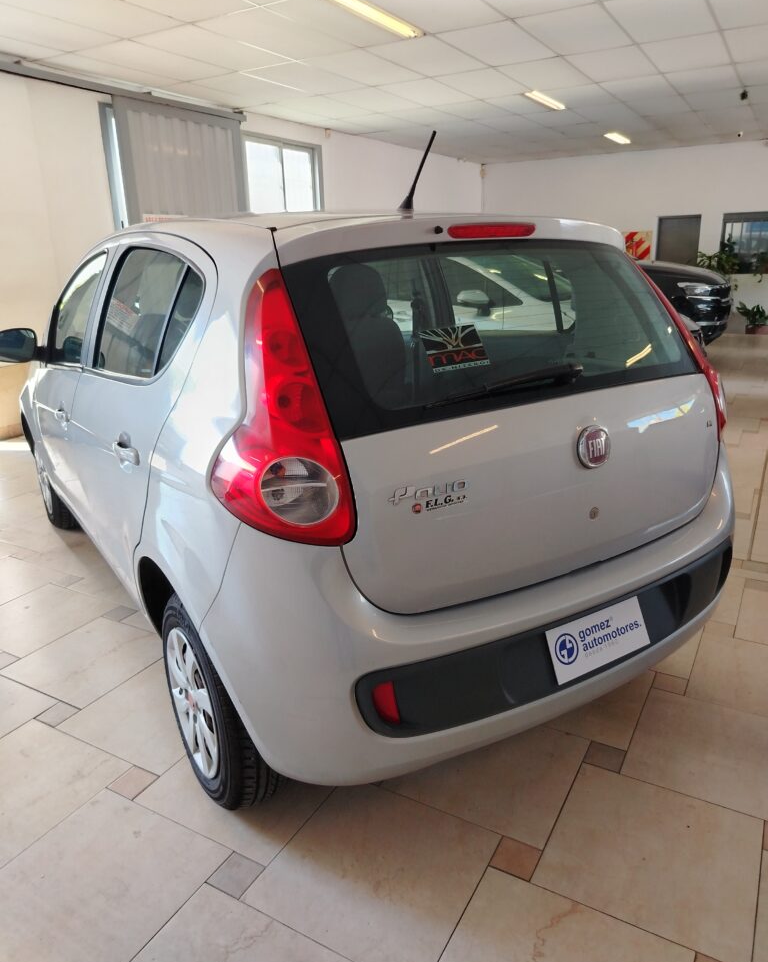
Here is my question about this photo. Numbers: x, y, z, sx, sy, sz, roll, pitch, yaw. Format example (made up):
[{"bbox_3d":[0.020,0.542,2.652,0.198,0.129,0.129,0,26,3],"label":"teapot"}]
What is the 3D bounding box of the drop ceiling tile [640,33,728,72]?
[{"bbox_3d":[2.549,-3.580,5.940,0.607,0.020,1.215,8,20,28],"label":"drop ceiling tile"}]

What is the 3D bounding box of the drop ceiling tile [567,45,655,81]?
[{"bbox_3d":[2.048,-3.699,6.304,0.605,0.020,1.210,8,20,28],"label":"drop ceiling tile"}]

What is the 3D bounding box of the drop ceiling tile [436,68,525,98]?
[{"bbox_3d":[0.986,-3.850,6.884,0.605,0.020,1.210,8,20,28],"label":"drop ceiling tile"}]

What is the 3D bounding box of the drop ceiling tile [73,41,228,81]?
[{"bbox_3d":[-1.778,-3.335,5.643,0.607,0.020,1.215,8,20,28],"label":"drop ceiling tile"}]

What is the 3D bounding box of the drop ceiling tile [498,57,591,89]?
[{"bbox_3d":[1.522,-3.768,6.582,0.600,0.020,1.200,8,21,28],"label":"drop ceiling tile"}]

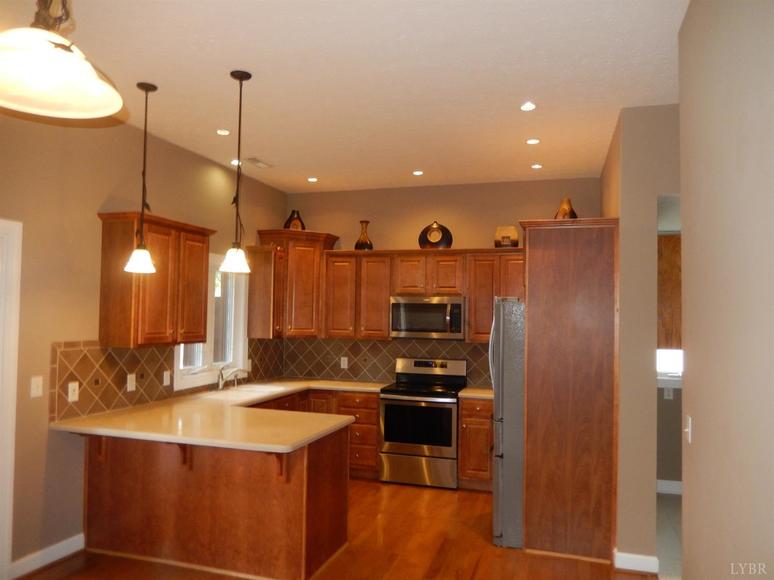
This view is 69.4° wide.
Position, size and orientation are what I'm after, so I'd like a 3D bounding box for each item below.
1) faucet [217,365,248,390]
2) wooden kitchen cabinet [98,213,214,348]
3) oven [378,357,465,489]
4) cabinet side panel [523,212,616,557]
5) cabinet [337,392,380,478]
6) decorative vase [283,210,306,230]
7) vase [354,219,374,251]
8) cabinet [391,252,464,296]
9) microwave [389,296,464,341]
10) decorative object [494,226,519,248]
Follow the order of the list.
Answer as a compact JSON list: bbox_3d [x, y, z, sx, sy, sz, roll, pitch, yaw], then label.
[{"bbox_3d":[-1.454,0.840,5.265,0.290,0.220,0.075,0,-3,17],"label":"faucet"},{"bbox_3d":[-1.704,-0.045,4.239,0.352,0.918,0.880,1,-2,17],"label":"wooden kitchen cabinet"},{"bbox_3d":[0.391,1.328,5.686,0.760,1.185,0.700,0,-3,17],"label":"oven"},{"bbox_3d":[1.291,0.690,3.967,0.590,2.330,0.050,0,-3,17],"label":"cabinet side panel"},{"bbox_3d":[-0.201,1.447,5.800,0.475,0.876,0.620,1,-2,17],"label":"cabinet"},{"bbox_3d":[-1.032,-0.771,6.286,0.260,0.260,0.170,1,-3,0],"label":"decorative vase"},{"bbox_3d":[-0.247,-0.577,6.040,0.209,0.337,0.210,1,-2,0],"label":"vase"},{"bbox_3d":[0.468,-0.149,5.956,0.765,0.480,0.330,0,-3,17],"label":"cabinet"},{"bbox_3d":[0.447,0.289,5.770,0.760,0.415,0.385,1,-2,17],"label":"microwave"},{"bbox_3d":[1.224,-0.540,5.722,0.240,0.240,0.140,0,-3,17],"label":"decorative object"}]

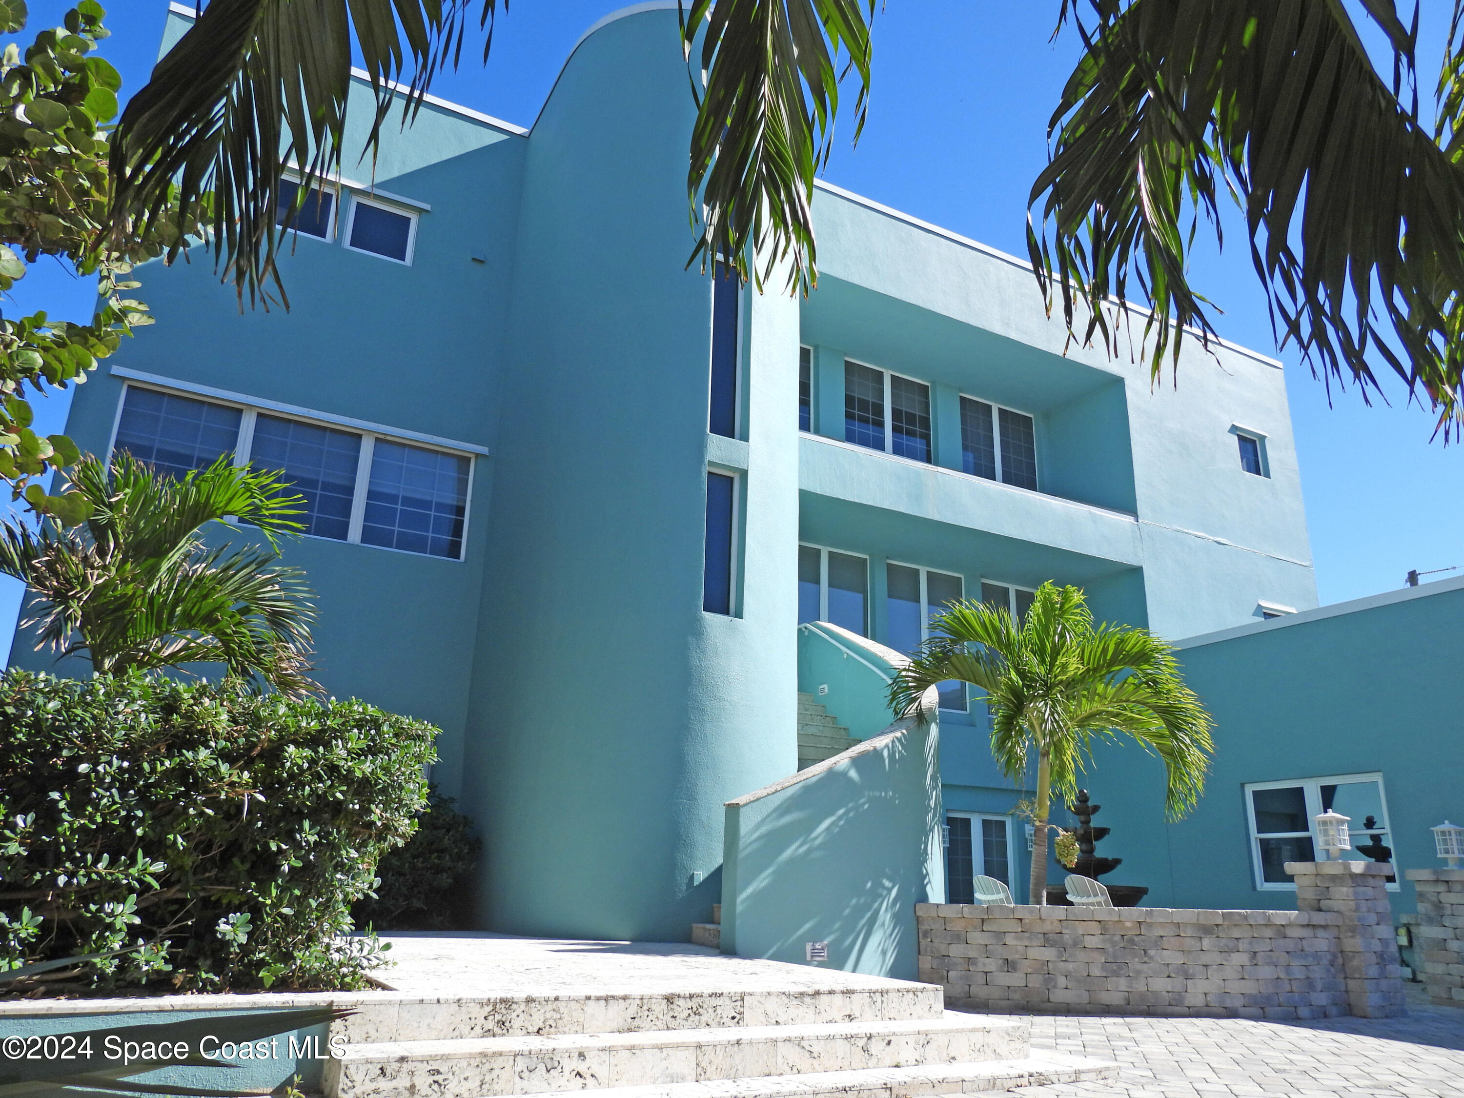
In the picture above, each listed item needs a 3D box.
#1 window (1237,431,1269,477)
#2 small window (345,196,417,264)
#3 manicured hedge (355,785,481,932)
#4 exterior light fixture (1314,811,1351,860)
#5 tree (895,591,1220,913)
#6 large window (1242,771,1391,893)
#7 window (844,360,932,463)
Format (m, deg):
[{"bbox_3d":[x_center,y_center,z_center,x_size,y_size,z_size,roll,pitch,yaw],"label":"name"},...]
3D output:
[{"bbox_3d":[10.092,-1.780,19.746,0.856,0.794,0.140,11,-20,-26],"label":"window"},{"bbox_3d":[-4.668,-4.249,13.553,0.873,0.829,0.120,11,-20,-26],"label":"small window"},{"bbox_3d":[-3.345,3.201,10.551,1.350,1.371,1.250,11,-20,-26],"label":"manicured hedge"},{"bbox_3d":[5.372,2.563,9.086,0.235,0.444,0.235,11,-20,-26],"label":"exterior light fixture"},{"bbox_3d":[2.999,2.179,9.561,2.950,3.819,2.750,-4,-19,17],"label":"tree"},{"bbox_3d":[8.007,3.890,13.854,0.120,1.469,1.989,11,-20,-26],"label":"large window"},{"bbox_3d":[2.835,-2.430,18.412,1.930,1.720,0.120,11,-20,-26],"label":"window"}]

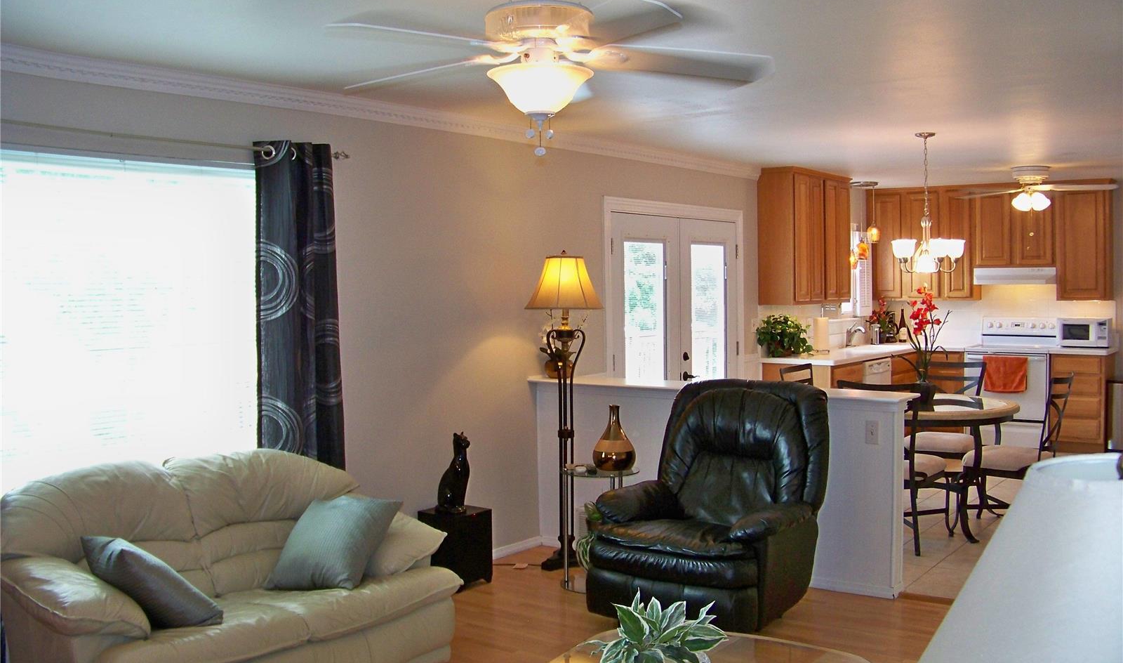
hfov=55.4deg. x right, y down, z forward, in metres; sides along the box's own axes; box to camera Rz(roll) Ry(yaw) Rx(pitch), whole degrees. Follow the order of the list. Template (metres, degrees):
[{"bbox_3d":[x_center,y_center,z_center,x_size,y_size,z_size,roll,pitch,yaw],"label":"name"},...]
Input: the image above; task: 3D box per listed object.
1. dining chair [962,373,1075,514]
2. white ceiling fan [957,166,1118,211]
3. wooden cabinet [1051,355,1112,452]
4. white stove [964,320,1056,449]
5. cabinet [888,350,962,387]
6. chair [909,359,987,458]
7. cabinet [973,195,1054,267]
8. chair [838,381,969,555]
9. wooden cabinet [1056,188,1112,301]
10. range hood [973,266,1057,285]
[{"bbox_3d":[2.655,0.711,6.266,0.580,0.950,0.490,1,3,38],"label":"dining chair"},{"bbox_3d":[3.968,-1.180,8.920,1.240,0.370,1.270,0,3,24],"label":"white ceiling fan"},{"bbox_3d":[4.545,0.593,9.306,0.470,0.890,0.600,1,3,38],"label":"wooden cabinet"},{"bbox_3d":[4.083,0.448,9.736,0.750,1.170,0.670,1,4,35],"label":"white stove"},{"bbox_3d":[3.474,0.593,10.031,0.680,0.870,0.620,1,4,35],"label":"cabinet"},{"bbox_3d":[2.722,0.726,7.667,0.520,1.000,0.600,1,3,36],"label":"chair"},{"bbox_3d":[4.472,-0.994,10.465,0.760,0.750,0.320,1,3,36],"label":"cabinet"},{"bbox_3d":[1.914,0.735,6.093,0.490,0.955,0.600,1,3,38],"label":"chair"},{"bbox_3d":[4.950,-0.830,10.127,0.430,1.070,0.320,1,3,36],"label":"wooden cabinet"},{"bbox_3d":[4.131,-0.501,9.742,0.740,0.155,0.460,1,4,35],"label":"range hood"}]

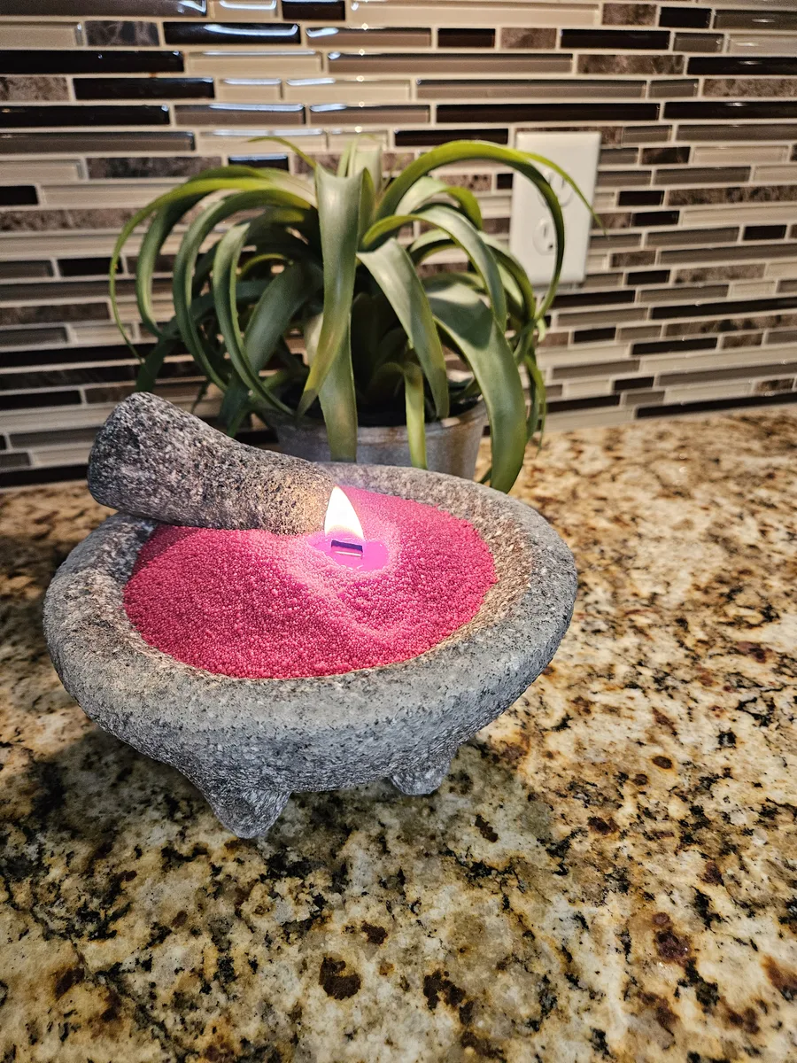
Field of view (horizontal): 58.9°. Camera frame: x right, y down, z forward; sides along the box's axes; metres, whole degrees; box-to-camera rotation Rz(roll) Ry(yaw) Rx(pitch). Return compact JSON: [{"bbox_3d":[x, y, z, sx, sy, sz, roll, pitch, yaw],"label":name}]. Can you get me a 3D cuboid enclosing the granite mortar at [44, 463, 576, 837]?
[{"bbox_3d":[-0.031,0.057,0.298,0.196,0.120,0.194,-7,31,-11],"label":"granite mortar"}]

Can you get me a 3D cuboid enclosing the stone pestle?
[{"bbox_3d":[-0.076,-0.023,0.293,0.104,0.046,0.046,11,0,-7],"label":"stone pestle"}]

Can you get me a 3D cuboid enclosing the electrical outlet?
[{"bbox_3d":[0.127,-0.260,0.577,0.070,0.114,0.008,-7,31,-11],"label":"electrical outlet"}]

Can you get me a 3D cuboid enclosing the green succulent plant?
[{"bbox_3d":[-0.020,-0.103,0.442,0.272,0.252,0.245,-7,31,-11],"label":"green succulent plant"}]

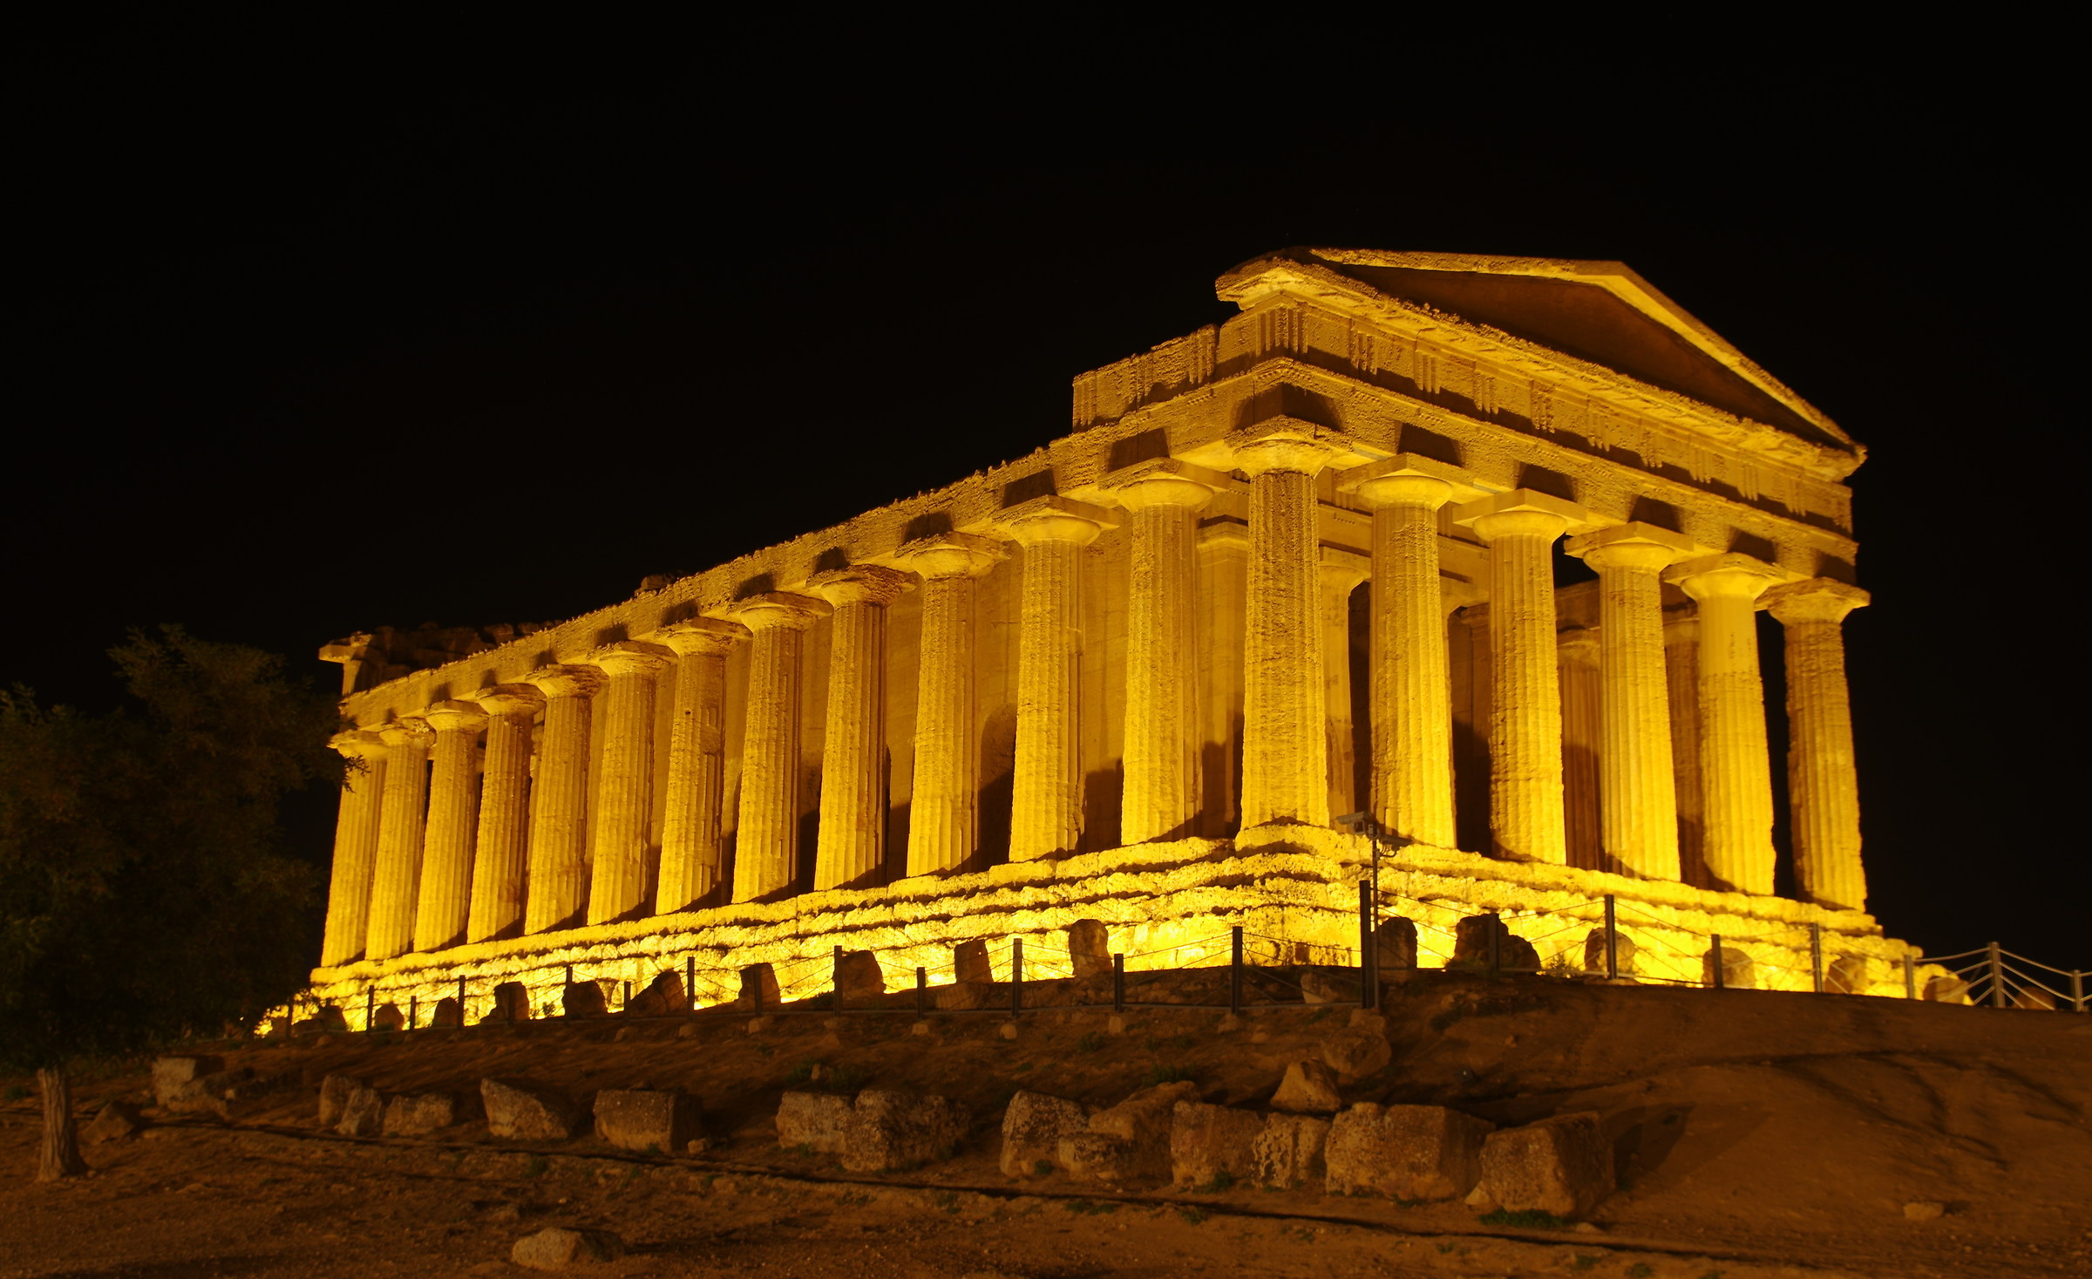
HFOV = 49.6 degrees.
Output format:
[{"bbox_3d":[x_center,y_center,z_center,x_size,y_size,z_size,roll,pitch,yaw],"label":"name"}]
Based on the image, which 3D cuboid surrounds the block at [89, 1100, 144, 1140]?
[{"bbox_3d":[-14.906,7.717,36.300,0.664,0.632,0.498,0,-13,3],"label":"block"}]

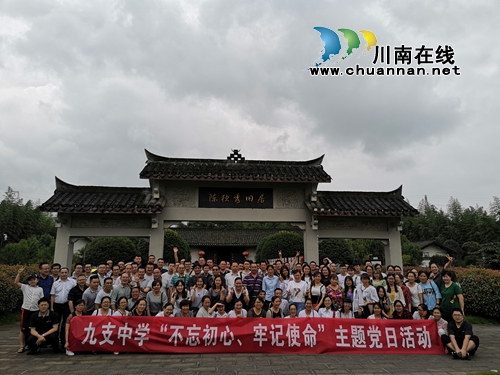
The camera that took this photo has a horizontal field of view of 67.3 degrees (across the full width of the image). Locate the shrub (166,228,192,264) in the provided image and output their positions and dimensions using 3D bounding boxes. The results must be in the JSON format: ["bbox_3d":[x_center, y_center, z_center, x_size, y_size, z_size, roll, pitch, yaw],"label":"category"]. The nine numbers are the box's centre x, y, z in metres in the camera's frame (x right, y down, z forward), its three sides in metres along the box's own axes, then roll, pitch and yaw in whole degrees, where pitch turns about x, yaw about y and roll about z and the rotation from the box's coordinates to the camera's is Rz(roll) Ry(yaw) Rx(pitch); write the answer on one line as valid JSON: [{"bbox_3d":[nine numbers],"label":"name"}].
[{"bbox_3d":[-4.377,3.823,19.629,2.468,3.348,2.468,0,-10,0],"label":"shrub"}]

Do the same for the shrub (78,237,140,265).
[{"bbox_3d":[-7.095,3.856,18.603,2.993,2.887,2.993,0,-10,0],"label":"shrub"}]

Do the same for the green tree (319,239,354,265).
[{"bbox_3d":[4.316,3.997,19.095,2.050,2.887,2.050,0,-10,0],"label":"green tree"}]

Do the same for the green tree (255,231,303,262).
[{"bbox_3d":[1.702,3.901,19.619,2.942,3.243,2.942,0,-10,0],"label":"green tree"}]

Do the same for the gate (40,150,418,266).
[{"bbox_3d":[-0.548,1.564,14.963,13.950,6.126,2.300,1,-11,-6],"label":"gate"}]

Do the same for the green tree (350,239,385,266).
[{"bbox_3d":[6.466,4.210,20.583,2.097,3.027,2.097,0,-10,0],"label":"green tree"}]

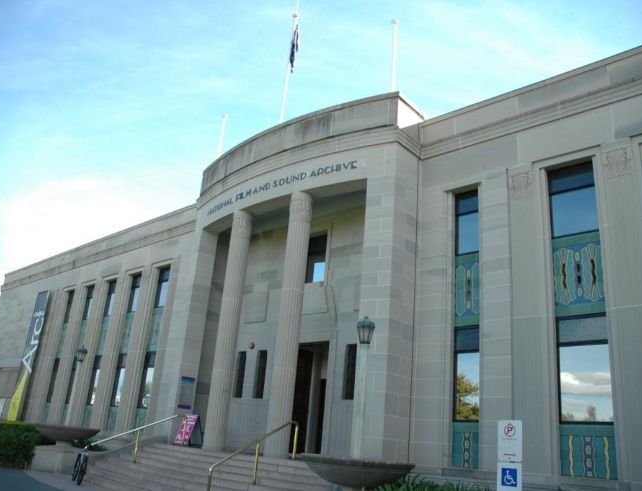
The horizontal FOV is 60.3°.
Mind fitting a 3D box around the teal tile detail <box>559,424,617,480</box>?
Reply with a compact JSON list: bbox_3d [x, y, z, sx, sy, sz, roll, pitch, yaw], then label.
[{"bbox_3d":[5.364,4.130,11.123,1.060,1.020,0.100,-13,-27,40],"label":"teal tile detail"}]

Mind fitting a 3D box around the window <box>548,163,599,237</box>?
[{"bbox_3d":[5.930,-1.118,13.028,1.050,1.860,0.120,-13,-27,40],"label":"window"}]

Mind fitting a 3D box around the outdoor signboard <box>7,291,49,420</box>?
[{"bbox_3d":[-16.224,6.007,30.642,1.370,7.100,0.180,-13,-27,40],"label":"outdoor signboard"}]

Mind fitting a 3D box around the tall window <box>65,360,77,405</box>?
[{"bbox_3d":[-13.810,7.560,30.935,1.206,2.627,0.204,-13,-27,40],"label":"tall window"}]

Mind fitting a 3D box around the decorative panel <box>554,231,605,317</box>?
[{"bbox_3d":[5.753,0.630,12.382,1.050,1.900,0.100,-13,-27,40],"label":"decorative panel"}]

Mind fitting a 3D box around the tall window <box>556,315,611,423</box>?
[{"bbox_3d":[6.282,2.933,13.206,1.206,2.586,0.204,-13,-27,40],"label":"tall window"}]

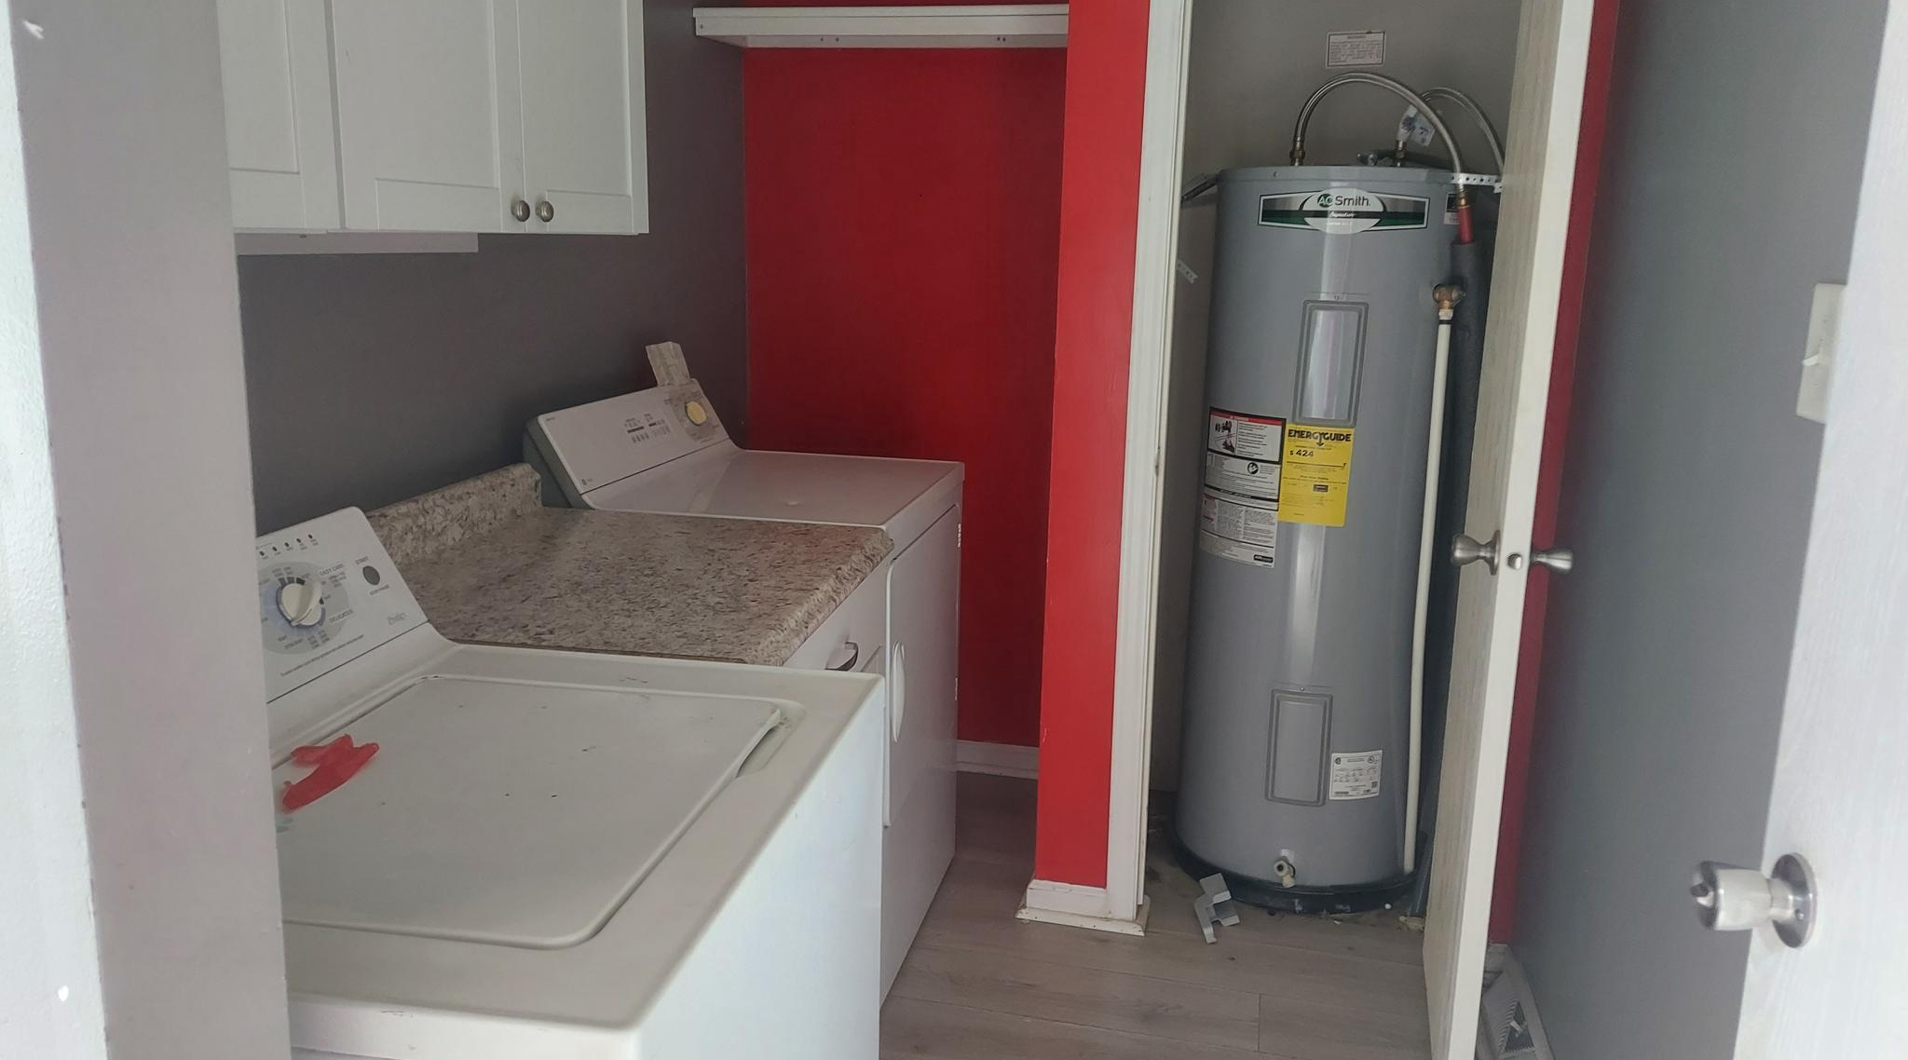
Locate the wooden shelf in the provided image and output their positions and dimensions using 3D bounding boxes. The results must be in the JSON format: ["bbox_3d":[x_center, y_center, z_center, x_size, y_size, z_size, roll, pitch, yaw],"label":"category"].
[{"bbox_3d":[-0.118,-1.137,3.016,0.880,0.054,0.335,4,13,11],"label":"wooden shelf"}]

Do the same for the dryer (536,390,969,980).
[{"bbox_3d":[-0.372,0.278,2.685,0.665,1.080,0.680,4,13,11],"label":"dryer"}]

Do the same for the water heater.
[{"bbox_3d":[0.777,0.009,2.916,0.500,1.545,0.510,4,13,15],"label":"water heater"}]

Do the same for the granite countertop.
[{"bbox_3d":[-0.506,0.039,1.948,0.660,0.125,0.735,4,13,11],"label":"granite countertop"}]

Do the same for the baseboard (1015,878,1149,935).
[{"bbox_3d":[0.270,0.785,2.769,0.270,0.077,0.045,4,13,11],"label":"baseboard"}]

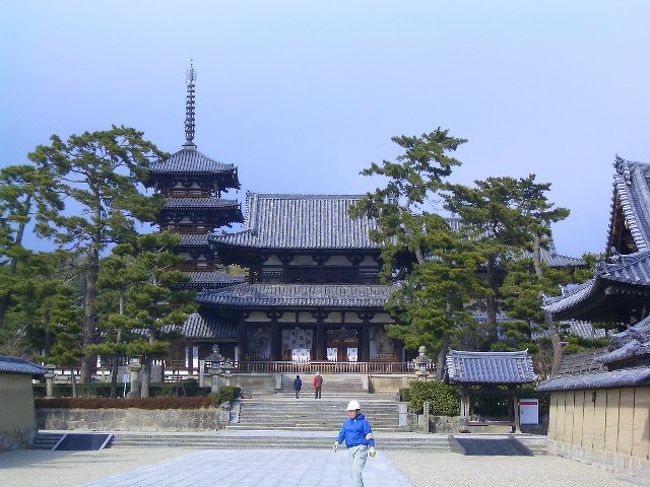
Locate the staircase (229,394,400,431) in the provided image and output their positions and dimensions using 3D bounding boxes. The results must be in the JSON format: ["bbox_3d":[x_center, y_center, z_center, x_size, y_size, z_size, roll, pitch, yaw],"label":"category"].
[{"bbox_3d":[-0.310,6.958,56.526,7.083,1.300,3.400,0,-6,1],"label":"staircase"}]

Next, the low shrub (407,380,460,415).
[{"bbox_3d":[4.439,6.251,55.938,2.312,1.461,1.700,0,-6,1],"label":"low shrub"}]

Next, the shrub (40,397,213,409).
[{"bbox_3d":[-8.206,6.398,55.773,7.554,0.483,0.800,0,-6,1],"label":"shrub"}]

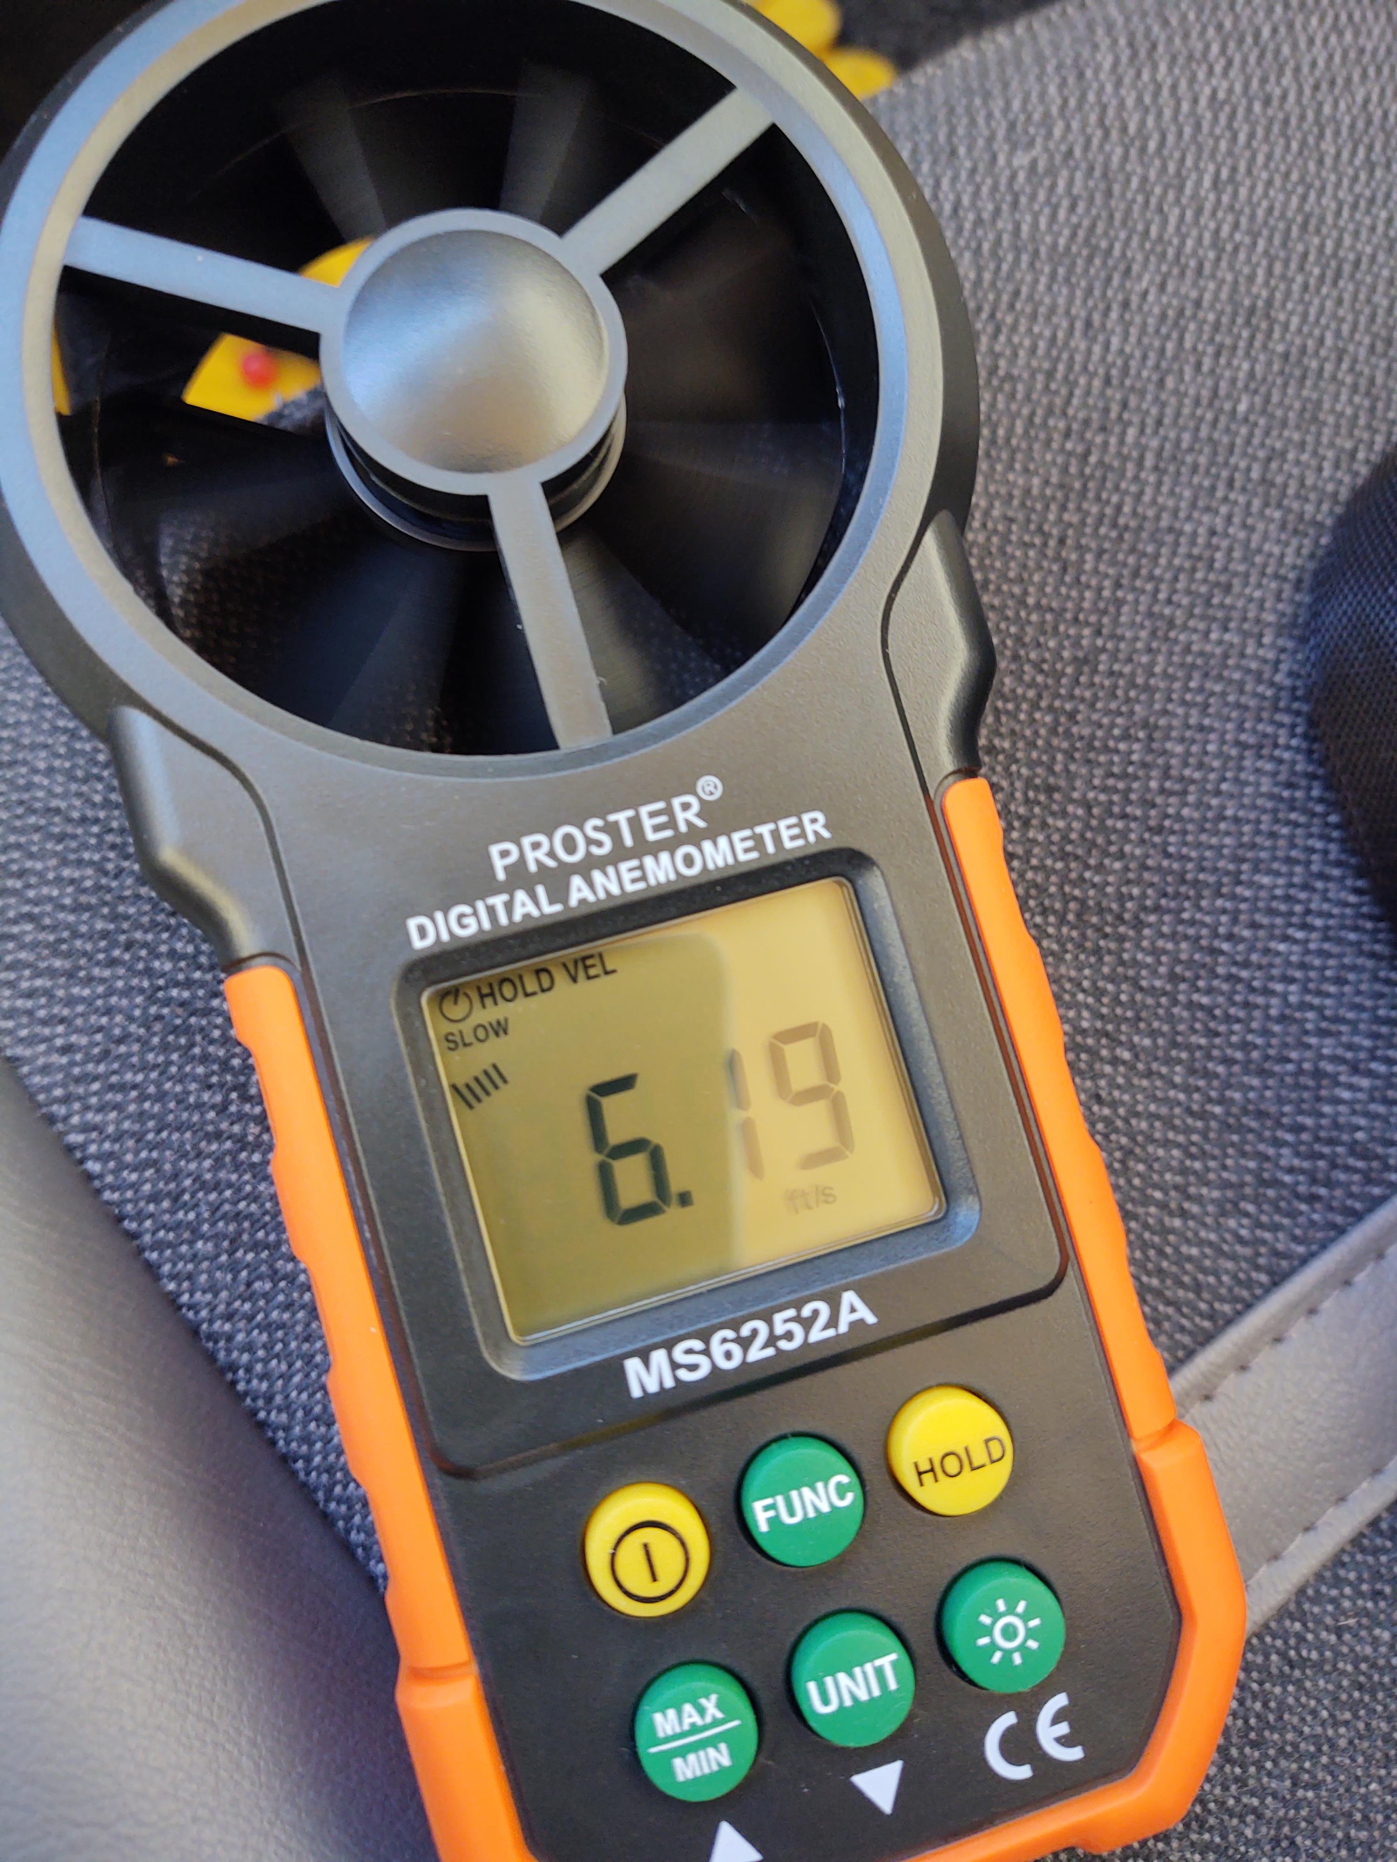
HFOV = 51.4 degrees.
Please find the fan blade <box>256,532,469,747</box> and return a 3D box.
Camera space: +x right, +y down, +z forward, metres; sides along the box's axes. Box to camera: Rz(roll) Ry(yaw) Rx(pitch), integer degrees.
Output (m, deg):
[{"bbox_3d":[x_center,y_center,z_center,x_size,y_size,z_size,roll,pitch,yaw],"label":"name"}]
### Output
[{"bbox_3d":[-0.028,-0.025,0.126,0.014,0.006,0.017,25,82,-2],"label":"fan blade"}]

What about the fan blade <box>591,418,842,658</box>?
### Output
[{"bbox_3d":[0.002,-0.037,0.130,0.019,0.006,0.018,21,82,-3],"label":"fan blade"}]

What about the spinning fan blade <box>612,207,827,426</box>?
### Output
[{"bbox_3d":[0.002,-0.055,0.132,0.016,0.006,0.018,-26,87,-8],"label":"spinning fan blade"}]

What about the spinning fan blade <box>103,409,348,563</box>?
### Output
[{"bbox_3d":[-0.040,-0.039,0.126,0.019,0.006,0.013,-14,85,-7],"label":"spinning fan blade"}]

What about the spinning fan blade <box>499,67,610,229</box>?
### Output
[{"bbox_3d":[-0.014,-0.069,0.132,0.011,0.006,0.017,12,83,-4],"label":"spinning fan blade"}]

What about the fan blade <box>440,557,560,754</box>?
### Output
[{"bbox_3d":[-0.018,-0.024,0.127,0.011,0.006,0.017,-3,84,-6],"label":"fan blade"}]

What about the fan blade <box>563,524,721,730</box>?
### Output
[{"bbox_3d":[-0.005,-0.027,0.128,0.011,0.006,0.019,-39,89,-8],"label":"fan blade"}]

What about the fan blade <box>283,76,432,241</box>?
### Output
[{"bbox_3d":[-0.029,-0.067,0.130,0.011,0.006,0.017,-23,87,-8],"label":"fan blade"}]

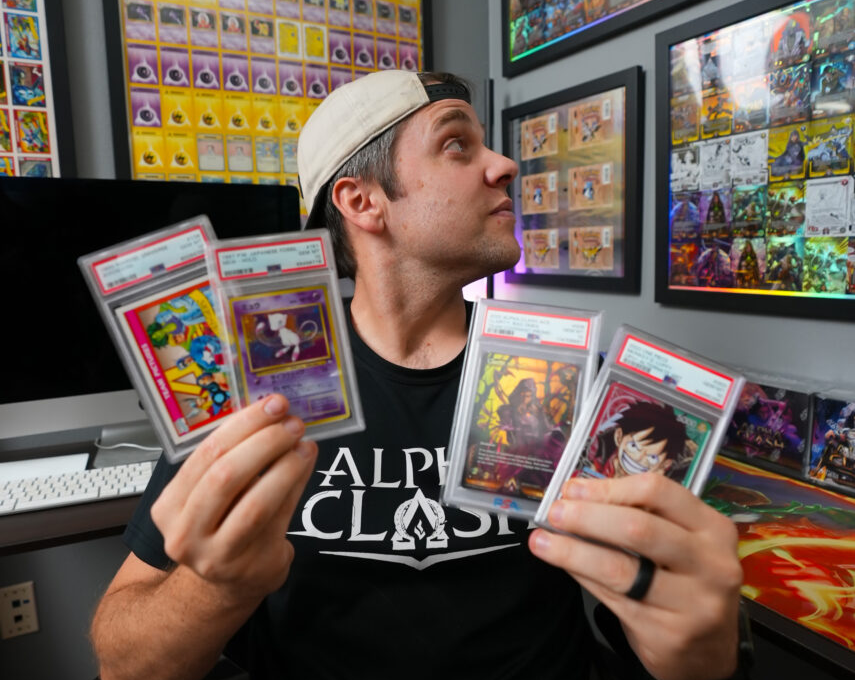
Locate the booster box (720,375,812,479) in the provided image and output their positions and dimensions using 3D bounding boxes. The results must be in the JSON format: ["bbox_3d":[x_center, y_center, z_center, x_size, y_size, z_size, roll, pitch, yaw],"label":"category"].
[{"bbox_3d":[0.574,0.134,0.937,0.077,0.128,0.138,-5,8,-26],"label":"booster box"}]

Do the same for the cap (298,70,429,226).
[{"bbox_3d":[-0.077,-0.231,0.641,0.228,0.122,0.170,-34,-1,16],"label":"cap"}]

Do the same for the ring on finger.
[{"bbox_3d":[0.126,0.141,0.339,0.008,0.023,0.023,12,-17,16],"label":"ring on finger"}]

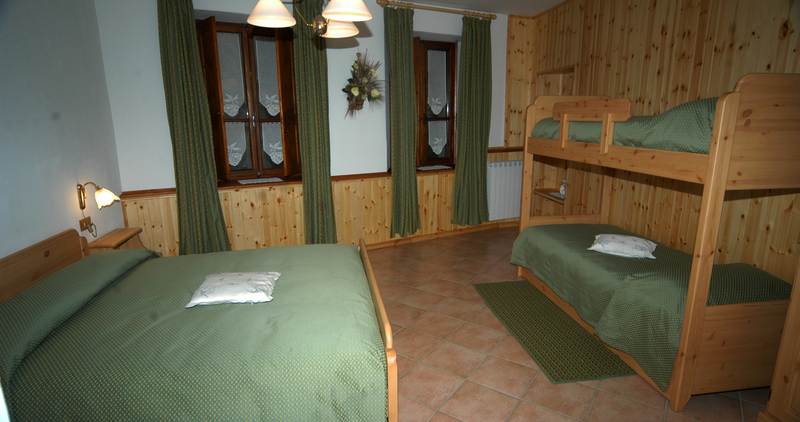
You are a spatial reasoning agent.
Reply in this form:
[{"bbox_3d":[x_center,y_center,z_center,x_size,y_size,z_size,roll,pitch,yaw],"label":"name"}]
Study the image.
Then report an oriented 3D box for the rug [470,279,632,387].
[{"bbox_3d":[1.115,0.853,3.171,0.600,0.012,1.573,-3,12,-7],"label":"rug"}]

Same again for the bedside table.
[{"bbox_3d":[-2.190,0.555,3.260,0.360,0.710,0.530,-4,12,-13],"label":"bedside table"}]

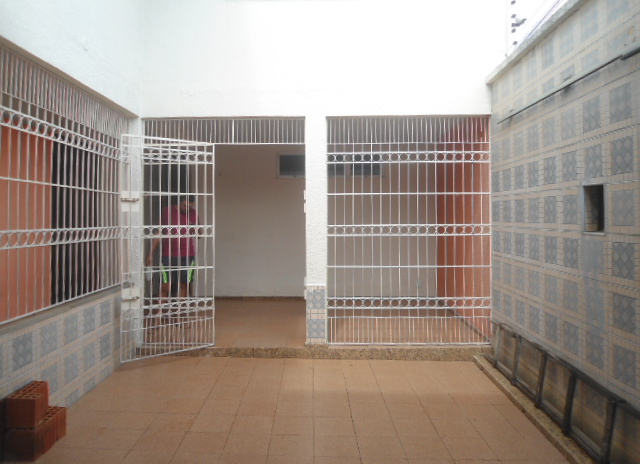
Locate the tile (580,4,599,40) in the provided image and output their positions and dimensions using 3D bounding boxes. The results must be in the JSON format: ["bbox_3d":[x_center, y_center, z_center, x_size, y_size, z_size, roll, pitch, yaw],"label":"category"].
[{"bbox_3d":[1.810,-1.407,3.229,0.010,0.213,0.213,0,2,1],"label":"tile"}]

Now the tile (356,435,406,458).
[{"bbox_3d":[0.418,1.474,3.287,0.300,0.012,0.300,1,2,-1],"label":"tile"}]

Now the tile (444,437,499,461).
[{"bbox_3d":[1.020,1.482,3.281,0.300,0.010,0.300,0,2,-1],"label":"tile"}]

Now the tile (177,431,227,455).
[{"bbox_3d":[-0.784,1.431,3.242,0.300,0.012,0.300,2,2,-1],"label":"tile"}]

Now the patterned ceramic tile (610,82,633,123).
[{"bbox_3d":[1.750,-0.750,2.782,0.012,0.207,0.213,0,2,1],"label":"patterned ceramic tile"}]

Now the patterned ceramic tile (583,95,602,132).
[{"bbox_3d":[1.903,-0.818,3.360,0.010,0.218,0.218,0,2,1],"label":"patterned ceramic tile"}]

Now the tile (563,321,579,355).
[{"bbox_3d":[1.831,0.769,3.503,0.010,0.205,0.205,0,2,1],"label":"tile"}]

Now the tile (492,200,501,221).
[{"bbox_3d":[1.854,-0.225,5.039,0.010,0.207,0.207,0,1,1],"label":"tile"}]

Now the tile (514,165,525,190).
[{"bbox_3d":[1.792,-0.495,4.332,0.010,0.203,0.203,0,1,1],"label":"tile"}]

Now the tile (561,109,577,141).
[{"bbox_3d":[1.825,-0.786,3.517,0.010,0.207,0.207,0,1,1],"label":"tile"}]

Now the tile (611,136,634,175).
[{"bbox_3d":[1.763,-0.443,2.803,0.010,0.203,0.203,0,1,1],"label":"tile"}]

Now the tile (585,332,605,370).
[{"bbox_3d":[1.825,0.792,3.185,0.010,0.207,0.207,0,1,1],"label":"tile"}]

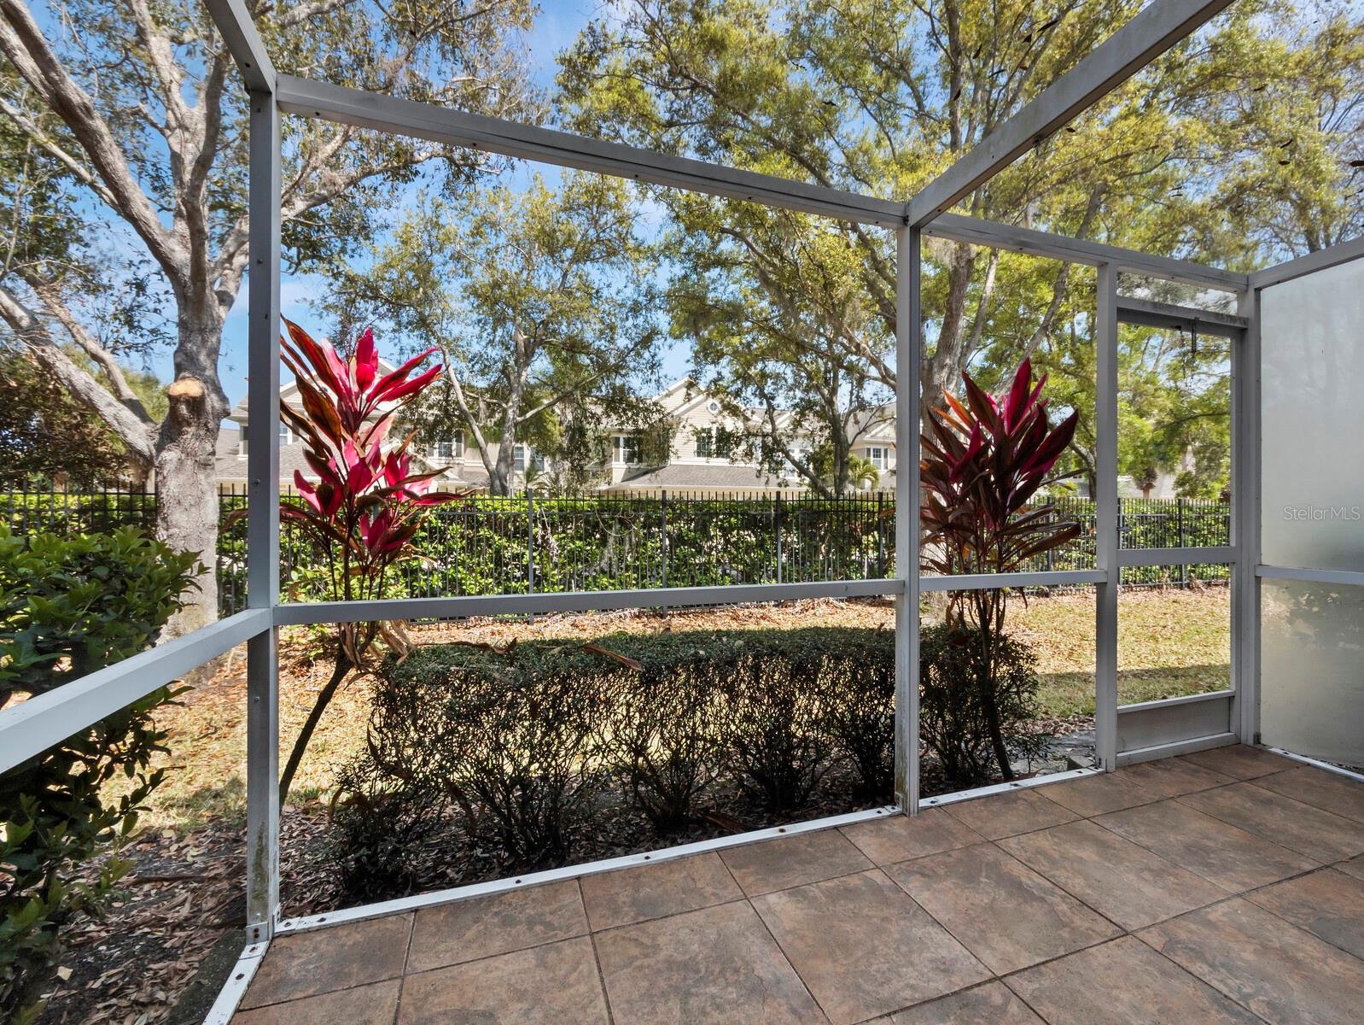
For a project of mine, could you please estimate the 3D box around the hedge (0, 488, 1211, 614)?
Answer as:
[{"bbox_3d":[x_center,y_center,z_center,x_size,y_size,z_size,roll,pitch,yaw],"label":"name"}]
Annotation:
[{"bbox_3d":[2.200,0.640,9.250,20.000,1.750,1.000,0,0,-17],"label":"hedge"}]

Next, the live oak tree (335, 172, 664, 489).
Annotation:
[{"bbox_3d":[-4.548,-3.350,13.500,8.209,9.901,7.600,0,0,0],"label":"live oak tree"}]

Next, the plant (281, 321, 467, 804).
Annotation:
[{"bbox_3d":[-1.360,0.250,2.280,0.860,2.050,0.820,0,0,-17],"label":"plant"}]

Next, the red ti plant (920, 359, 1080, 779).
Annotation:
[{"bbox_3d":[1.490,0.260,2.660,0.870,1.980,0.820,0,0,-17],"label":"red ti plant"}]

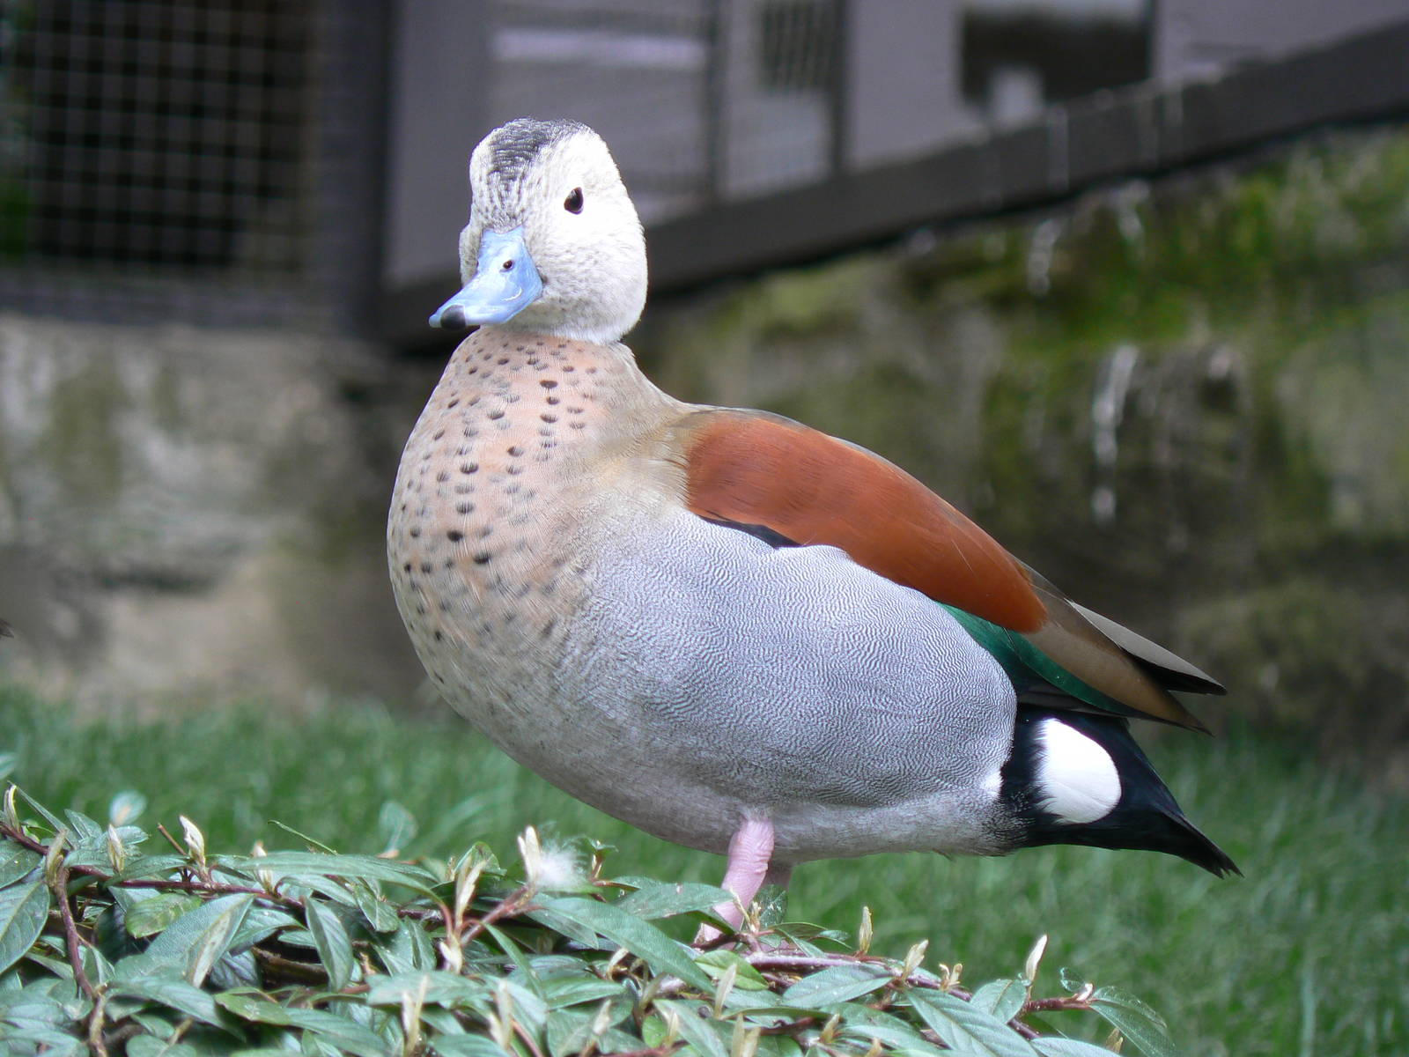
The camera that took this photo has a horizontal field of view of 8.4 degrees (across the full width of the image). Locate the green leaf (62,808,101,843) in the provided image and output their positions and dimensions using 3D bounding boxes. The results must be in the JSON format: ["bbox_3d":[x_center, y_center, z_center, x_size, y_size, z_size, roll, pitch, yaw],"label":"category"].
[{"bbox_3d":[-0.156,0.075,2.420,0.008,0.015,0.004,-39,-14,-34],"label":"green leaf"}]

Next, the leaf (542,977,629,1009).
[{"bbox_3d":[-0.032,0.125,2.600,0.026,0.004,0.012,-8,39,23],"label":"leaf"}]

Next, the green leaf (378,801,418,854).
[{"bbox_3d":[-0.079,0.077,2.470,0.011,0.015,0.004,-3,-24,-1],"label":"green leaf"}]

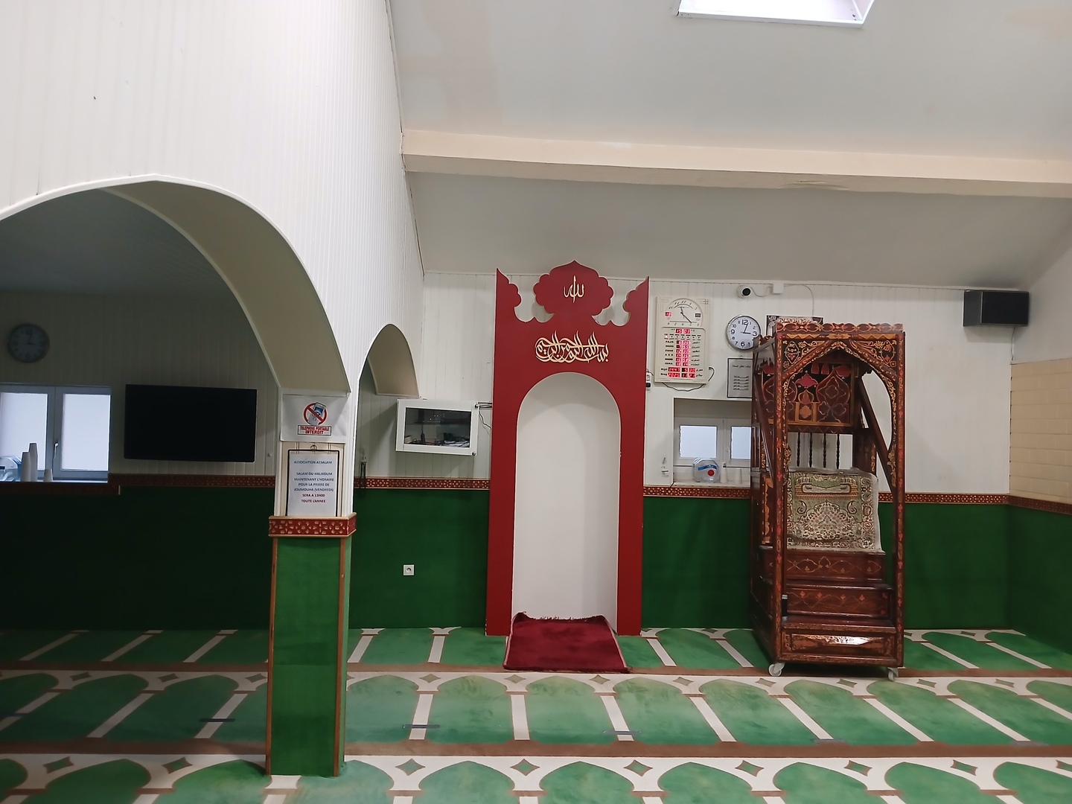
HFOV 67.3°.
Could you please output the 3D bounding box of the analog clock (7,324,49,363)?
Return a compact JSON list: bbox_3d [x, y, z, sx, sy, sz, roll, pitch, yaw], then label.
[{"bbox_3d":[-3.759,-0.433,5.965,0.290,0.290,0.045,2,-1,-4],"label":"analog clock"}]

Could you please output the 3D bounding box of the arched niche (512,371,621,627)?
[{"bbox_3d":[0.233,0.774,6.251,0.793,1.970,0.380,2,-1,-3],"label":"arched niche"}]

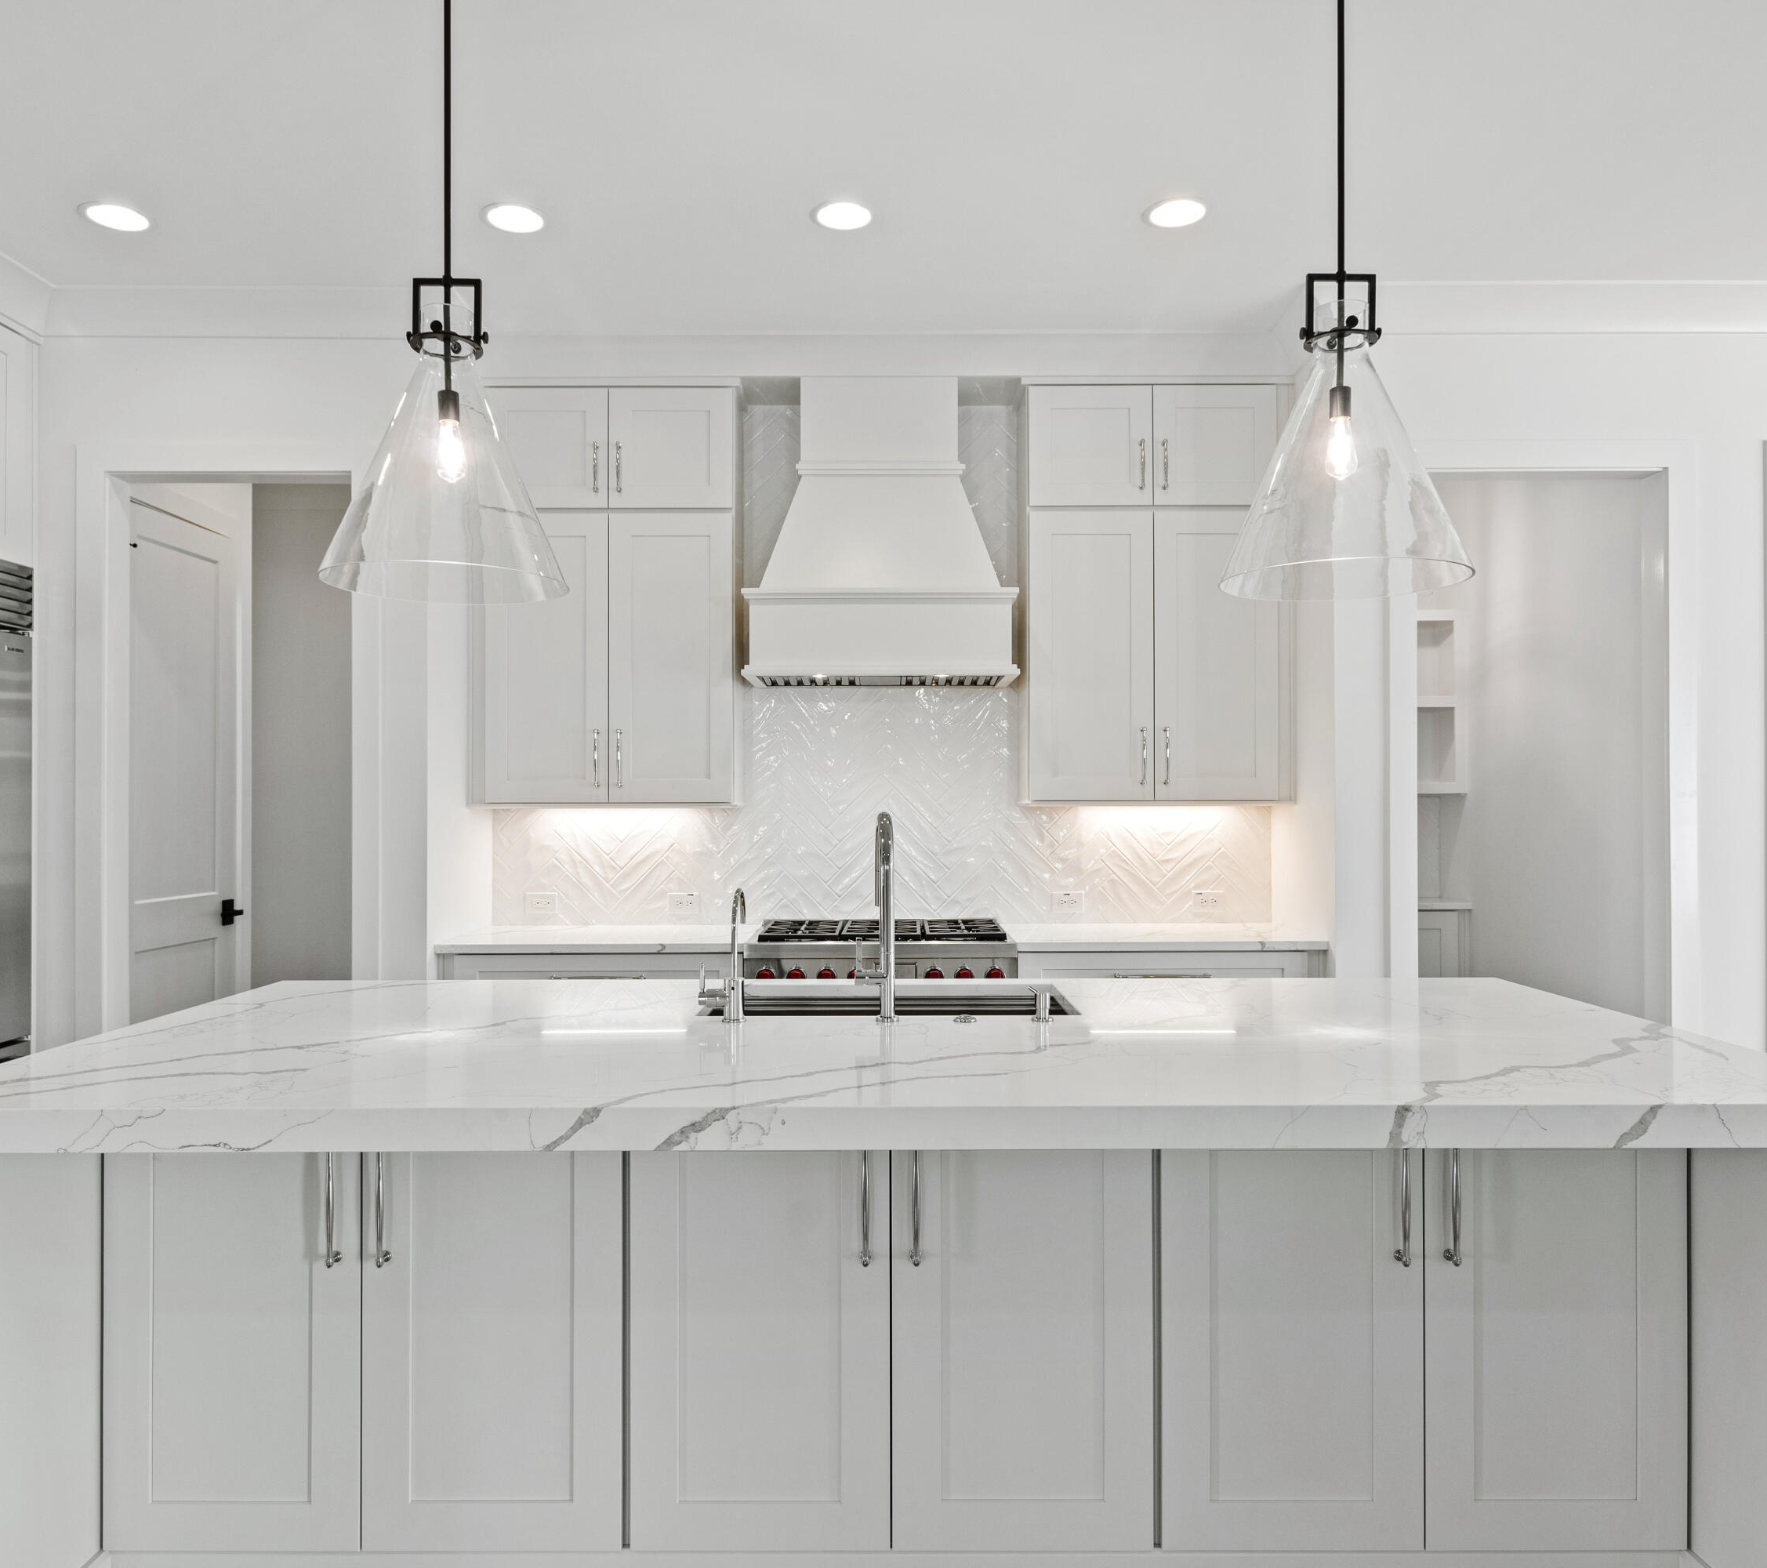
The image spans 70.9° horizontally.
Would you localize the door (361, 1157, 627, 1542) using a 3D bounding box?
[{"bbox_3d":[-0.685,0.961,2.191,0.454,0.765,0.028,0,-1,0],"label":"door"}]

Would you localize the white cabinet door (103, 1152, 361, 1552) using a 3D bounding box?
[{"bbox_3d":[-1.141,0.961,2.189,0.448,0.764,0.028,0,-1,0],"label":"white cabinet door"}]

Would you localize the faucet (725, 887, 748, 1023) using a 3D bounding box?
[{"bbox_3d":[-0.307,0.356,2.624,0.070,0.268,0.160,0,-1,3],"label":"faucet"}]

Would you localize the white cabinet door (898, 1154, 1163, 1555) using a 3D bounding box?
[{"bbox_3d":[0.247,0.962,2.194,0.462,0.765,0.028,0,-1,0],"label":"white cabinet door"}]

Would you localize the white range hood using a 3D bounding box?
[{"bbox_3d":[-0.011,-0.919,4.585,0.969,1.092,0.500,0,-1,0],"label":"white range hood"}]

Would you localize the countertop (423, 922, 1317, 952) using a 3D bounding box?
[{"bbox_3d":[-0.005,0.559,4.492,3.018,0.032,0.640,0,-1,0],"label":"countertop"}]

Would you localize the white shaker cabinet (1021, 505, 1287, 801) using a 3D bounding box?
[{"bbox_3d":[0.961,-0.448,4.539,0.920,1.038,0.335,0,-1,0],"label":"white shaker cabinet"}]

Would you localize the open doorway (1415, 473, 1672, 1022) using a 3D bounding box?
[{"bbox_3d":[2.180,0.201,4.174,0.832,2.468,0.140,0,-1,0],"label":"open doorway"}]

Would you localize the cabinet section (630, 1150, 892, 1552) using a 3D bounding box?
[{"bbox_3d":[-0.214,0.940,2.155,0.454,0.782,0.024,0,-1,0],"label":"cabinet section"}]

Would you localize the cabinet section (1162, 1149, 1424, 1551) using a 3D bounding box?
[{"bbox_3d":[0.719,0.963,2.196,0.463,0.765,0.028,0,-1,0],"label":"cabinet section"}]

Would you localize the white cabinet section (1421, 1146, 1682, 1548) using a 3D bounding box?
[{"bbox_3d":[1.187,0.968,2.390,0.470,0.780,0.400,0,-1,0],"label":"white cabinet section"}]

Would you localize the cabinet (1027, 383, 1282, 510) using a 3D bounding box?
[{"bbox_3d":[0.958,-1.189,4.552,0.906,0.450,0.335,0,-1,0],"label":"cabinet"}]

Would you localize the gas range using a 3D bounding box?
[{"bbox_3d":[-0.007,0.968,4.390,0.905,0.935,0.690,0,-1,0],"label":"gas range"}]

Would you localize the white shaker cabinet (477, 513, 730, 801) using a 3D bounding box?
[{"bbox_3d":[-0.974,-0.443,4.532,0.913,1.039,0.335,0,-1,0],"label":"white shaker cabinet"}]

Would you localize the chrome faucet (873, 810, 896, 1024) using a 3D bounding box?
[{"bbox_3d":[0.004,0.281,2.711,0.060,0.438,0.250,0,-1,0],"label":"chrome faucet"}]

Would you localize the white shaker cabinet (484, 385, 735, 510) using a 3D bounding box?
[{"bbox_3d":[-0.995,-1.212,4.667,0.908,0.448,0.340,0,-1,0],"label":"white shaker cabinet"}]

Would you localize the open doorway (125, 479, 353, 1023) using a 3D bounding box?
[{"bbox_3d":[-2.167,0.210,4.160,0.821,2.468,0.140,0,-1,0],"label":"open doorway"}]

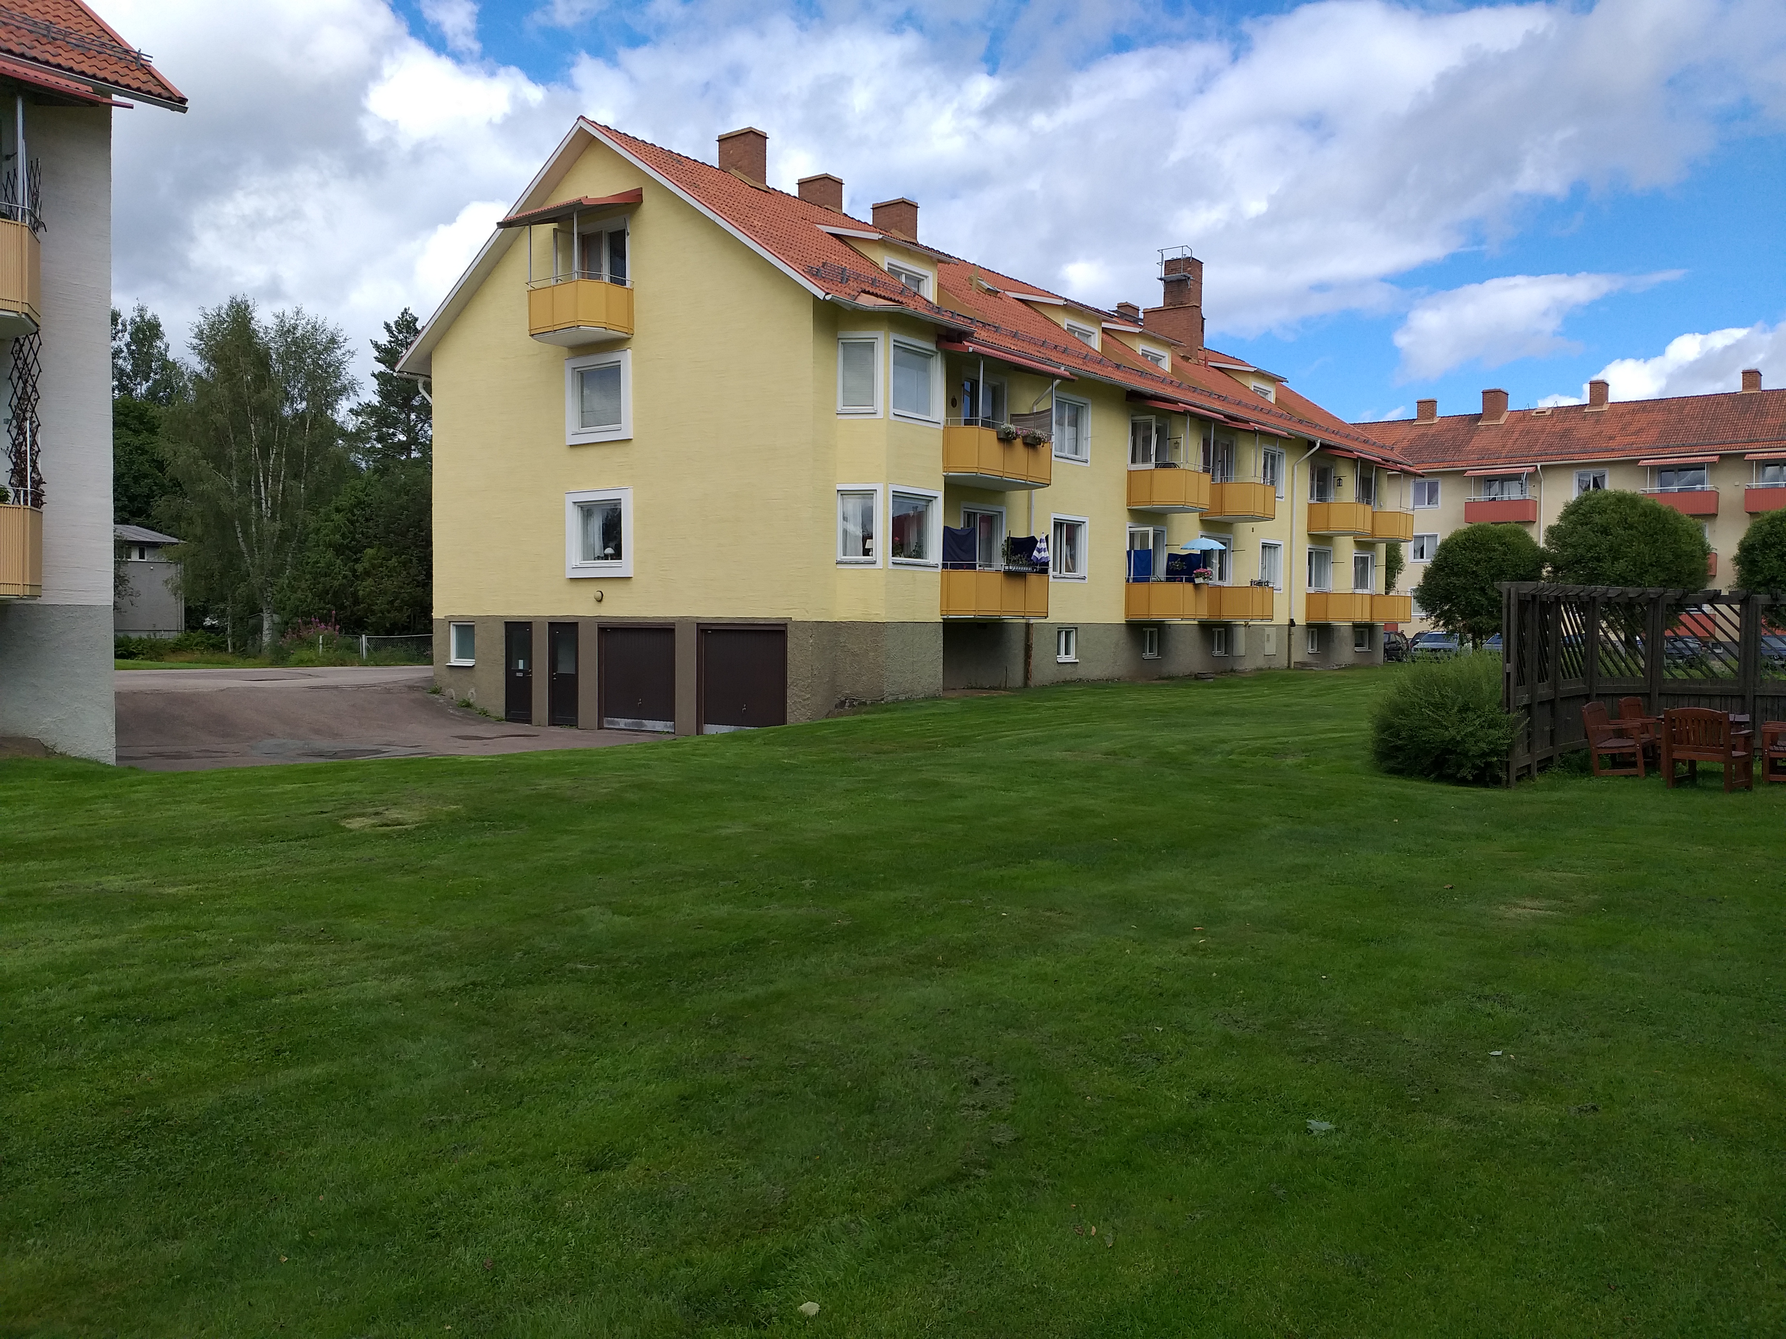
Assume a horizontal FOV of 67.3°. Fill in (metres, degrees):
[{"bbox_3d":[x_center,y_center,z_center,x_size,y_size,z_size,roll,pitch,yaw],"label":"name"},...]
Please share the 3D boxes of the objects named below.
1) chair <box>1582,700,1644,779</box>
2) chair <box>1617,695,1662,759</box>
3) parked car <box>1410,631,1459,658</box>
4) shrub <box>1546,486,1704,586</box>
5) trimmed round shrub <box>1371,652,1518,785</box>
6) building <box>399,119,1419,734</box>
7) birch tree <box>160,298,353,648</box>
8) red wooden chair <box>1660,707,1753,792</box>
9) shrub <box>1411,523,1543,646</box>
[{"bbox_3d":[8.421,0.790,15.471,0.650,0.870,0.630,-2,3,-44],"label":"chair"},{"bbox_3d":[9.323,0.763,16.392,0.650,0.870,0.630,-1,3,-42],"label":"chair"},{"bbox_3d":[21.904,-0.804,54.000,1.770,1.460,4.300,1,2,27],"label":"parked car"},{"bbox_3d":[23.722,-2.817,43.427,4.700,5.960,4.700,1,2,29],"label":"shrub"},{"bbox_3d":[6.163,0.521,14.975,1.500,1.420,1.500,1,2,22],"label":"trimmed round shrub"},{"bbox_3d":[3.234,-5.678,38.127,13.900,13.150,30.100,2,2,39],"label":"building"},{"bbox_3d":[-29.336,-8.828,61.745,8.200,16.190,8.200,-1,2,-25],"label":"birch tree"},{"bbox_3d":[8.638,0.833,14.203,0.630,0.870,0.650,-1,2,-35],"label":"red wooden chair"},{"bbox_3d":[20.471,-2.523,46.939,4.200,5.110,4.200,1,2,24],"label":"shrub"}]

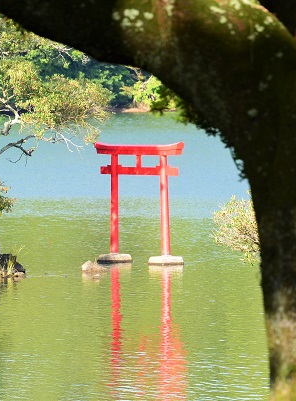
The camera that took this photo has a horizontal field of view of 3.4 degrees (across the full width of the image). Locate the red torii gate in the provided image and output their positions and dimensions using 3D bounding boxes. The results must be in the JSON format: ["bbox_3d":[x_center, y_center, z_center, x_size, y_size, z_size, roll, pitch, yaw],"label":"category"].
[{"bbox_3d":[-0.179,0.061,108.000,2.420,2.660,0.600,1,2,42],"label":"red torii gate"}]

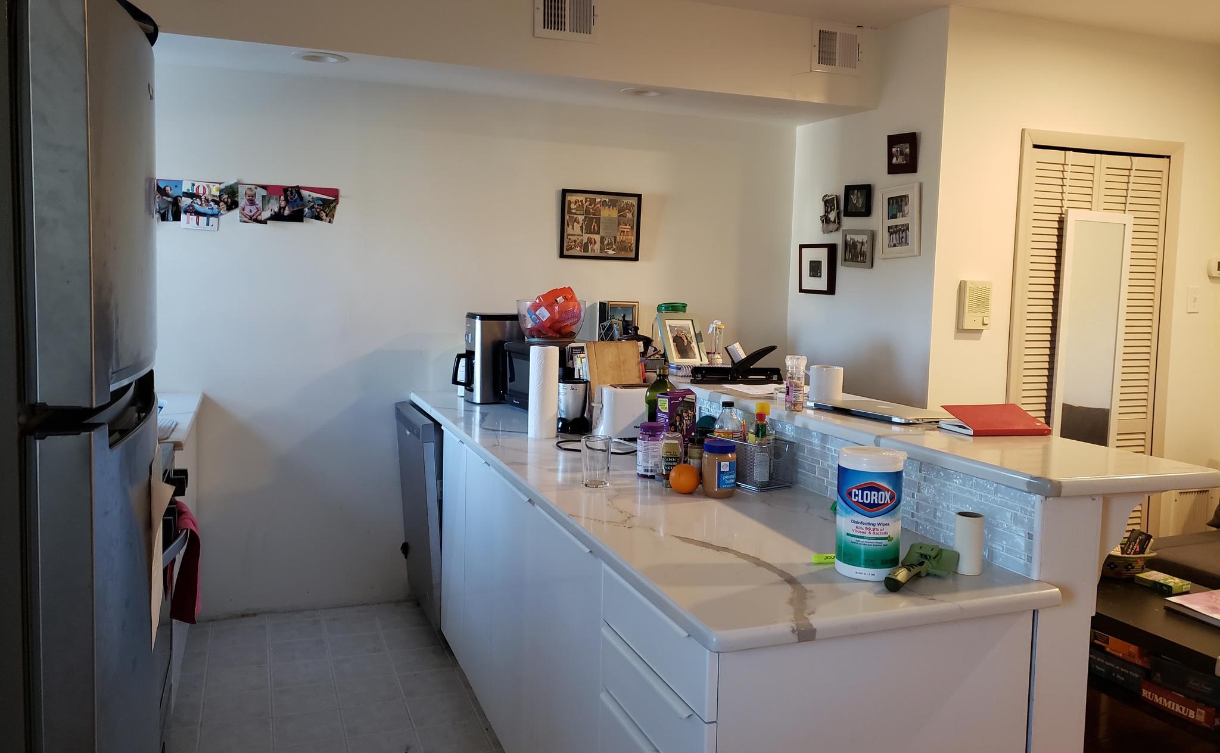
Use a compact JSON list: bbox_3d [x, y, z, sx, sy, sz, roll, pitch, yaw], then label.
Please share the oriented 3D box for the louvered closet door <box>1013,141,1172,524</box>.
[{"bbox_3d":[2.027,0.051,3.951,0.767,1.955,0.040,-1,6,-21],"label":"louvered closet door"}]

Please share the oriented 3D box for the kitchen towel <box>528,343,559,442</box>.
[{"bbox_3d":[-0.203,0.048,2.812,0.096,0.277,0.096,2,6,0],"label":"kitchen towel"}]

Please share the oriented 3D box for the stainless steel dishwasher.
[{"bbox_3d":[-0.505,0.564,3.666,0.620,0.860,0.610,-1,6,-21],"label":"stainless steel dishwasher"}]

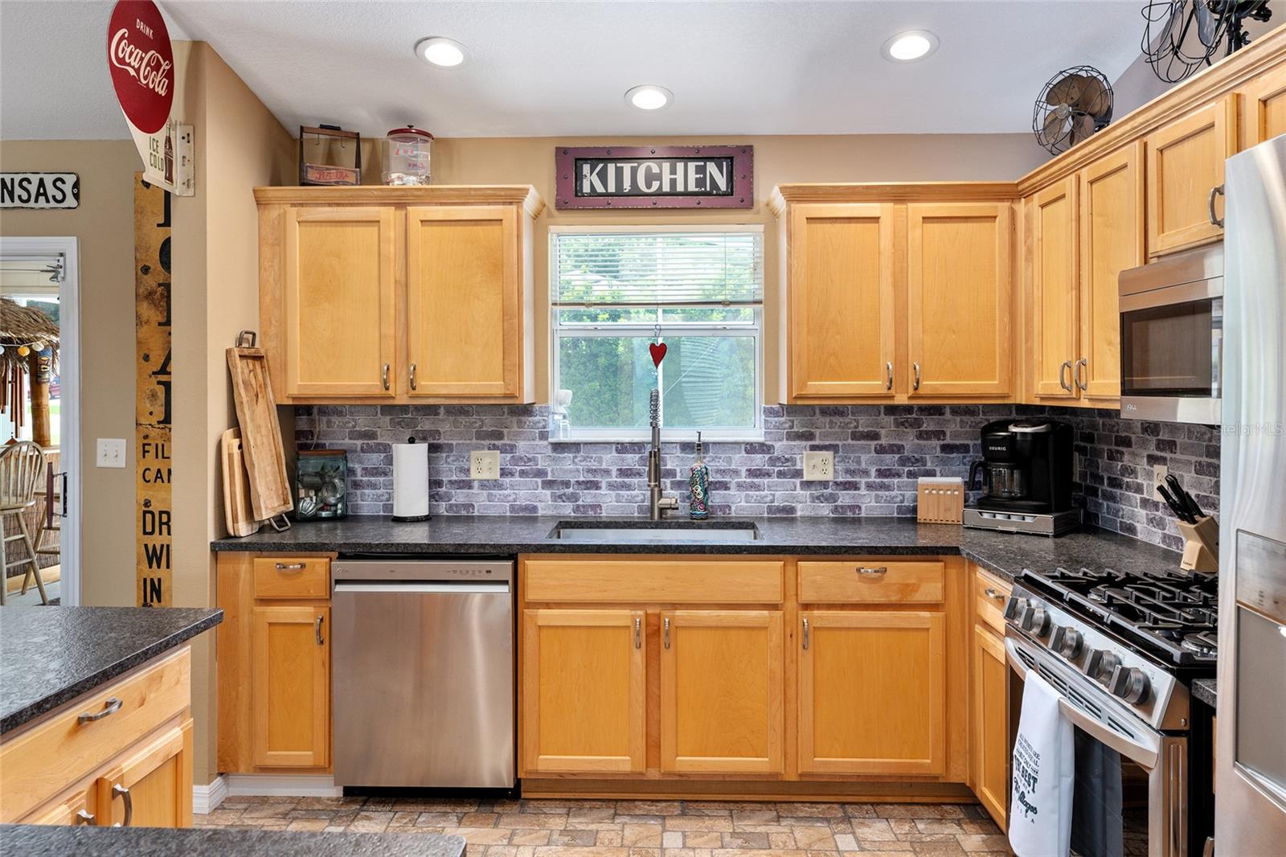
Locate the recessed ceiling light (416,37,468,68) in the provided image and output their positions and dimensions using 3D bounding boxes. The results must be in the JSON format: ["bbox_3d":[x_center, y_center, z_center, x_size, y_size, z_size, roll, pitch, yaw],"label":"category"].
[{"bbox_3d":[-0.675,-1.266,2.885,0.188,0.025,0.188,0,-9,2],"label":"recessed ceiling light"}]

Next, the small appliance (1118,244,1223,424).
[{"bbox_3d":[1.459,-0.214,1.915,0.400,0.410,0.755,0,2,2],"label":"small appliance"}]

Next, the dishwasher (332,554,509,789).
[{"bbox_3d":[-0.720,0.806,3.146,0.605,0.780,0.610,0,2,2],"label":"dishwasher"}]

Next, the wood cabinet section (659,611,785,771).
[{"bbox_3d":[0.264,0.879,2.848,0.412,0.543,0.040,0,1,2],"label":"wood cabinet section"}]

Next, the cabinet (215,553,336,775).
[{"bbox_3d":[-1.224,0.780,3.180,0.400,0.760,0.610,0,2,2],"label":"cabinet"}]

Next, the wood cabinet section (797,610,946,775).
[{"bbox_3d":[0.757,0.876,2.832,0.488,0.541,0.040,0,1,2],"label":"wood cabinet section"}]

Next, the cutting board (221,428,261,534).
[{"bbox_3d":[-1.420,0.183,3.070,0.035,0.375,0.260,-5,2,2],"label":"cutting board"}]

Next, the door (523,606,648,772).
[{"bbox_3d":[-0.195,0.879,2.863,0.411,0.545,0.040,0,1,2],"label":"door"}]

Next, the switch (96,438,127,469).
[{"bbox_3d":[-2.196,0.104,3.542,0.117,0.117,0.014,0,2,2],"label":"switch"}]

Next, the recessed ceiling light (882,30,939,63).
[{"bbox_3d":[0.884,-1.263,2.834,0.188,0.025,0.188,0,-9,2],"label":"recessed ceiling light"}]

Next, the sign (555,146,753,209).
[{"bbox_3d":[0.045,-1.005,3.430,0.792,0.247,0.030,0,2,2],"label":"sign"}]

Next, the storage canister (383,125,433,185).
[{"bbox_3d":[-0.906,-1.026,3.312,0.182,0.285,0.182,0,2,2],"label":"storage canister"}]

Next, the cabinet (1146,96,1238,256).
[{"bbox_3d":[1.479,-0.595,2.060,0.330,0.350,0.390,0,2,2],"label":"cabinet"}]

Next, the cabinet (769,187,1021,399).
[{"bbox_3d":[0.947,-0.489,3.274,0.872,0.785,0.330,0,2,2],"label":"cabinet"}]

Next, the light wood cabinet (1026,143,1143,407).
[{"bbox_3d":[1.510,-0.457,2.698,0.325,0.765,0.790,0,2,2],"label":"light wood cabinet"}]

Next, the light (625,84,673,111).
[{"bbox_3d":[0.024,-1.214,3.150,0.185,0.030,0.185,0,-7,0],"label":"light"}]

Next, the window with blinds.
[{"bbox_3d":[0.057,-0.387,3.480,0.865,0.868,0.090,0,2,2],"label":"window with blinds"}]

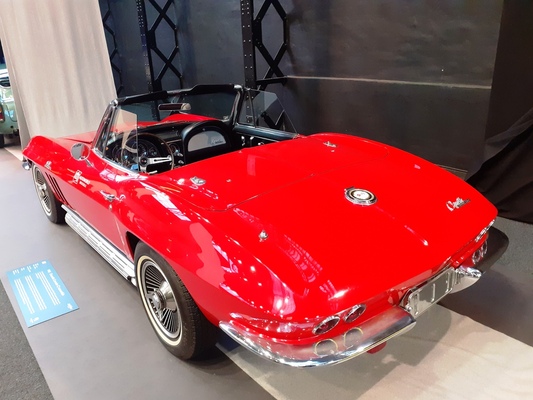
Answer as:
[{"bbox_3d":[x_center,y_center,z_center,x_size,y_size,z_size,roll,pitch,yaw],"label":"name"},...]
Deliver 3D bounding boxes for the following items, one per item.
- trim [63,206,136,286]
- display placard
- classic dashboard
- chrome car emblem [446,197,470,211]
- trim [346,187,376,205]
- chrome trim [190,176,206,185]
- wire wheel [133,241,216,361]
[{"bbox_3d":[-1.234,0.299,3.078,0.120,0.170,1.540,-17,25,-37],"label":"trim"},{"bbox_3d":[-1.584,0.620,2.905,0.296,0.015,0.870,-17,25,-37],"label":"display placard"},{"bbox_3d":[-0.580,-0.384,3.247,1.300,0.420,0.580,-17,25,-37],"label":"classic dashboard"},{"bbox_3d":[1.022,0.016,2.197,0.200,0.012,0.070,-10,40,-39],"label":"chrome car emblem"},{"bbox_3d":[0.453,-0.025,2.008,0.155,0.030,0.155,8,33,-5],"label":"trim"},{"bbox_3d":[-0.346,-0.101,2.113,0.060,0.030,0.090,-17,25,-37],"label":"chrome trim"},{"bbox_3d":[-0.482,0.491,2.211,0.200,0.670,0.670,-17,25,-37],"label":"wire wheel"}]

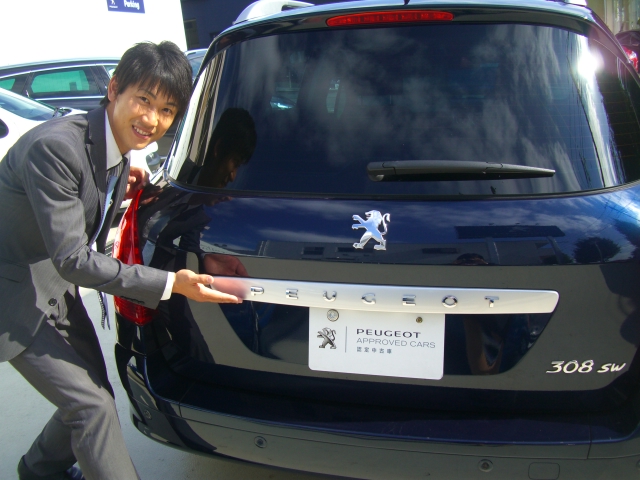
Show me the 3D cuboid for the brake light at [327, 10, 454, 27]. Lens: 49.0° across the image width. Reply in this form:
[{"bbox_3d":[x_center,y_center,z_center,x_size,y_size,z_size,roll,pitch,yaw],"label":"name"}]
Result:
[{"bbox_3d":[0.176,-0.562,1.780,0.320,0.034,0.040,2,11,12],"label":"brake light"}]

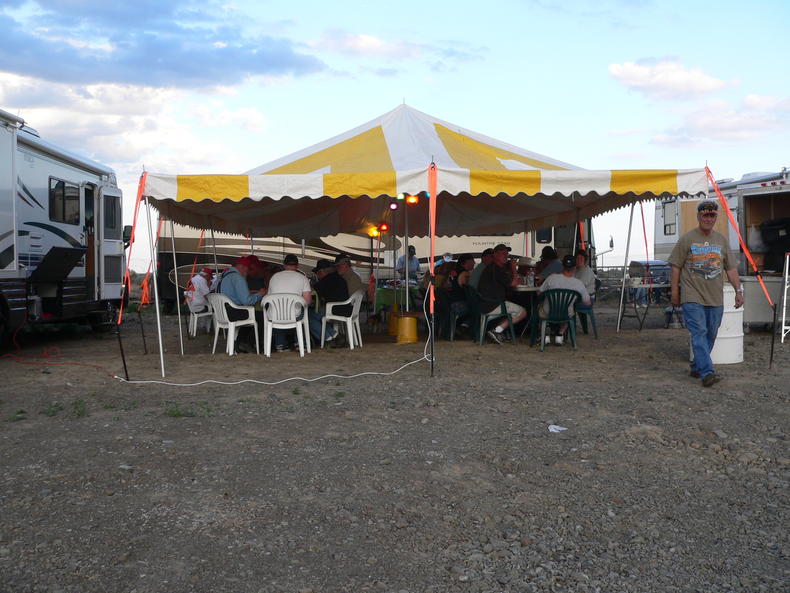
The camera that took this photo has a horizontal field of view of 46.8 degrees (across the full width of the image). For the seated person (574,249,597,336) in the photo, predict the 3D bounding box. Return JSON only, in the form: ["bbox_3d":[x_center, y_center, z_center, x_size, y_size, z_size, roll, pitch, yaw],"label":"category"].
[{"bbox_3d":[2.660,-0.050,13.450,0.750,1.300,0.540,-1,2,-28],"label":"seated person"}]

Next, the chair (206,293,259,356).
[{"bbox_3d":[-2.076,0.333,11.700,0.570,0.810,0.570,-1,2,-36],"label":"chair"}]

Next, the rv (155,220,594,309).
[{"bbox_3d":[-0.483,-1.427,25.200,11.500,3.700,2.550,0,1,0],"label":"rv"}]

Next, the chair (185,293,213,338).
[{"bbox_3d":[-3.490,0.320,16.400,0.590,0.790,0.590,1,2,43],"label":"chair"}]

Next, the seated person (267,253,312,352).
[{"bbox_3d":[-1.370,0.097,11.950,0.580,1.290,0.820,0,2,0],"label":"seated person"}]

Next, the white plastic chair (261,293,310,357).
[{"bbox_3d":[-1.400,0.364,11.800,0.600,0.800,0.600,0,2,-3],"label":"white plastic chair"}]

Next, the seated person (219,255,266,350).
[{"bbox_3d":[-2.020,0.106,12.100,0.780,1.260,0.550,-2,2,-41],"label":"seated person"}]

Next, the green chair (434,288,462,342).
[{"bbox_3d":[0.830,0.260,13.700,0.590,0.800,0.590,1,2,37],"label":"green chair"}]

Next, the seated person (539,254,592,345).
[{"bbox_3d":[2.230,0.074,12.000,0.640,1.230,0.820,-1,2,-12],"label":"seated person"}]

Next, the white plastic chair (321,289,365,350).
[{"bbox_3d":[-0.701,0.311,12.200,0.570,0.810,0.570,1,1,22],"label":"white plastic chair"}]

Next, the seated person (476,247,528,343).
[{"bbox_3d":[1.469,-0.018,12.600,0.680,1.370,0.500,0,1,-15],"label":"seated person"}]

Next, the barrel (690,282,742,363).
[{"bbox_3d":[3.599,0.292,10.200,0.590,0.885,0.590,0,1,0],"label":"barrel"}]

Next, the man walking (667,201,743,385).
[{"bbox_3d":[3.000,-0.052,8.800,0.680,1.750,0.550,0,2,12],"label":"man walking"}]

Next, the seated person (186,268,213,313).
[{"bbox_3d":[-3.212,0.064,15.400,0.660,1.190,0.500,-1,2,-25],"label":"seated person"}]

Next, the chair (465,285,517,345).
[{"bbox_3d":[1.318,0.267,12.600,0.570,0.820,0.570,0,1,-17],"label":"chair"}]

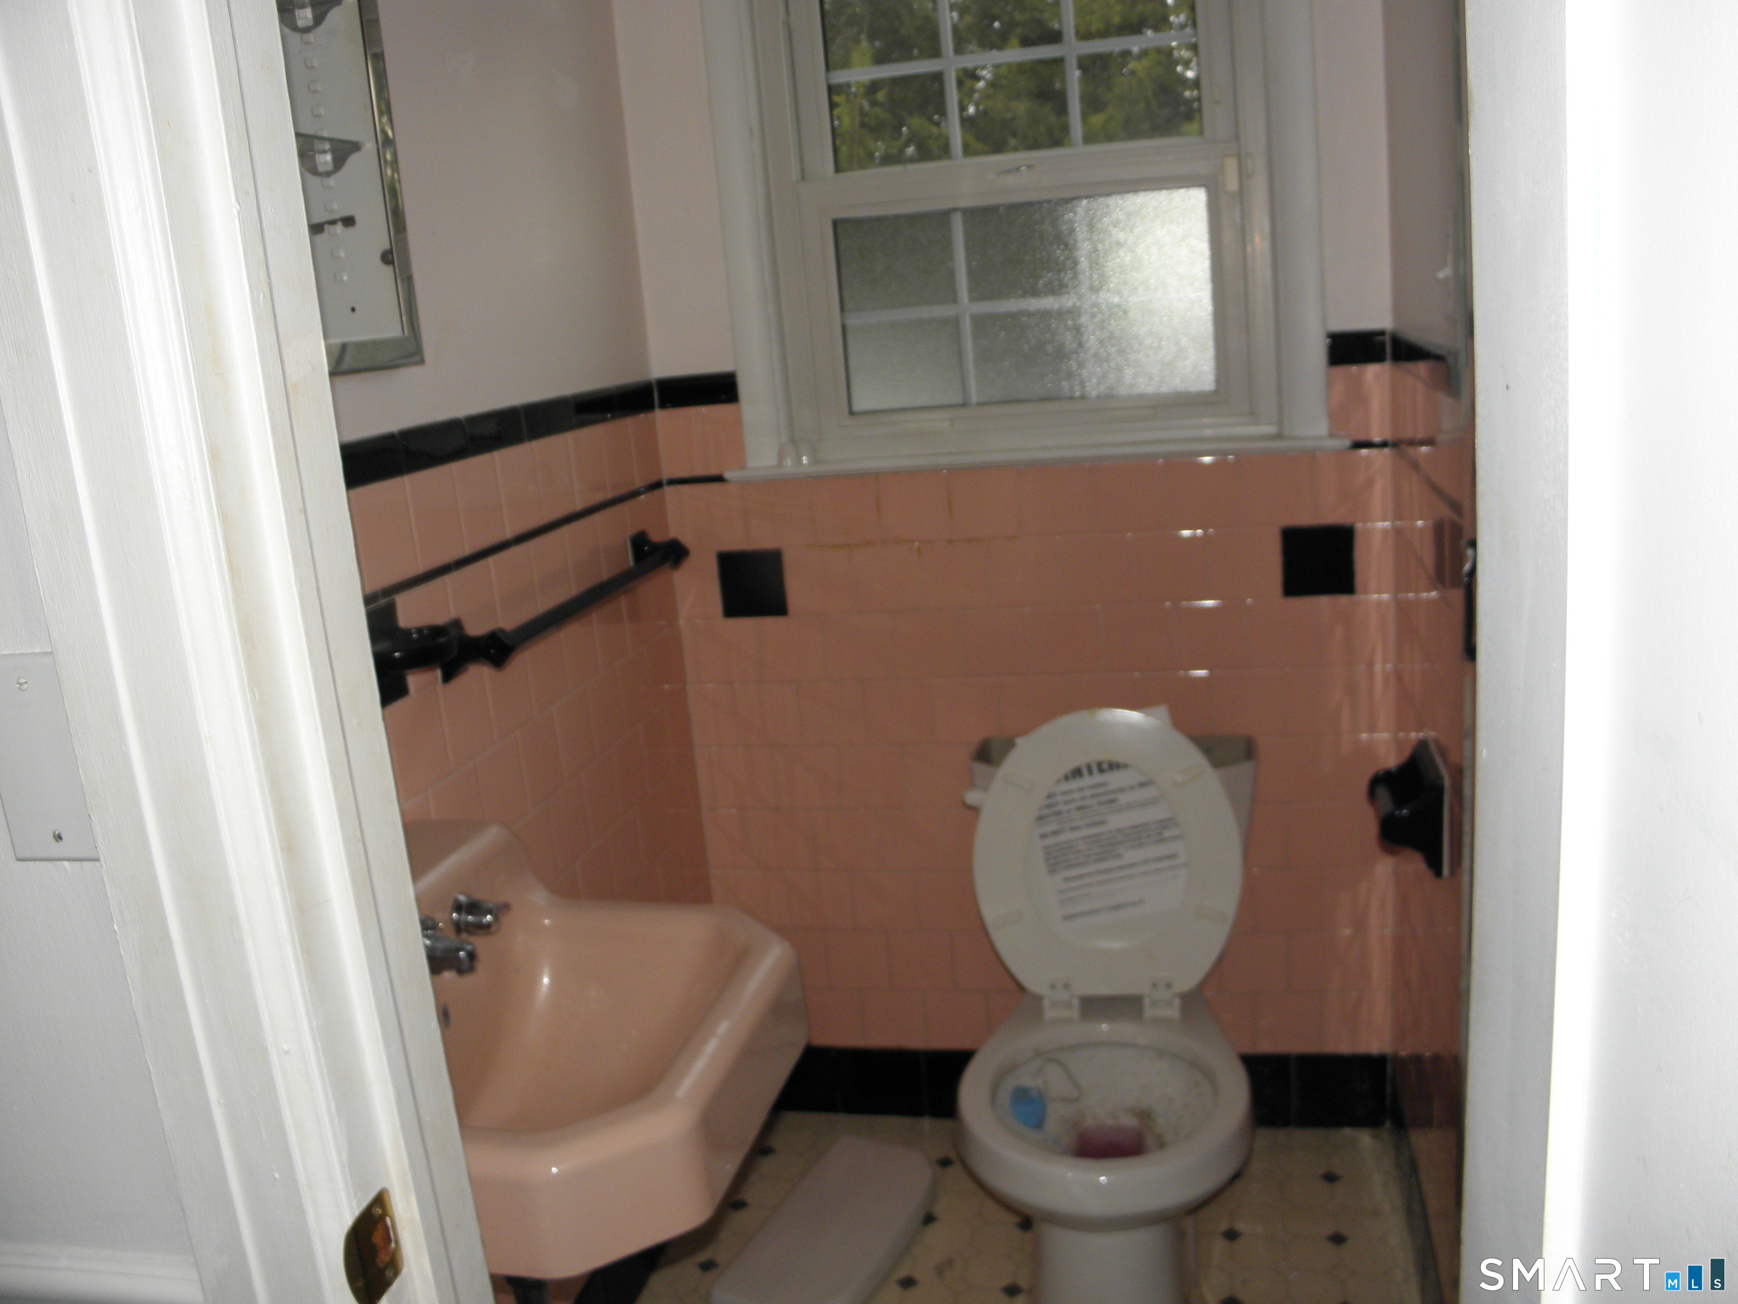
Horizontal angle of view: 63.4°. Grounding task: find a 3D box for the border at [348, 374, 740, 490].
[{"bbox_3d":[-0.363,-0.298,1.792,0.146,0.050,0.884,-2,14,13],"label":"border"}]

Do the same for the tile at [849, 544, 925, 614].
[{"bbox_3d":[0.030,-0.117,2.230,0.108,0.108,0.012,-2,14,13],"label":"tile"}]

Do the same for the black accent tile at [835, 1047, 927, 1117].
[{"bbox_3d":[0.022,0.742,2.442,0.155,0.128,0.010,-2,14,13],"label":"black accent tile"}]

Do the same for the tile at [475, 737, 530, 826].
[{"bbox_3d":[-0.443,0.165,1.693,0.010,0.107,0.107,-2,14,13],"label":"tile"}]

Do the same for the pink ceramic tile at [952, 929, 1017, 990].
[{"bbox_3d":[0.194,0.515,2.360,0.108,0.108,0.012,-2,14,13],"label":"pink ceramic tile"}]

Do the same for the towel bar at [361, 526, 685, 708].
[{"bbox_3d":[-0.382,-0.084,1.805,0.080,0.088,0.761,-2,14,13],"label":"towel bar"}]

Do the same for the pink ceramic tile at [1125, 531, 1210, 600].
[{"bbox_3d":[0.456,-0.133,2.145,0.108,0.108,0.010,-2,14,11],"label":"pink ceramic tile"}]

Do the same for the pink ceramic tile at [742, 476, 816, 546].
[{"bbox_3d":[-0.144,-0.221,2.220,0.108,0.108,0.009,-2,14,12],"label":"pink ceramic tile"}]

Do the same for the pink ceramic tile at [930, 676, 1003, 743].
[{"bbox_3d":[0.157,0.090,2.258,0.108,0.108,0.010,-2,14,11],"label":"pink ceramic tile"}]

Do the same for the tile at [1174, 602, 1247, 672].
[{"bbox_3d":[0.524,-0.026,2.161,0.108,0.108,0.010,-2,14,11],"label":"tile"}]

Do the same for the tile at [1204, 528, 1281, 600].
[{"bbox_3d":[0.564,-0.135,2.110,0.108,0.108,0.009,-2,14,13],"label":"tile"}]

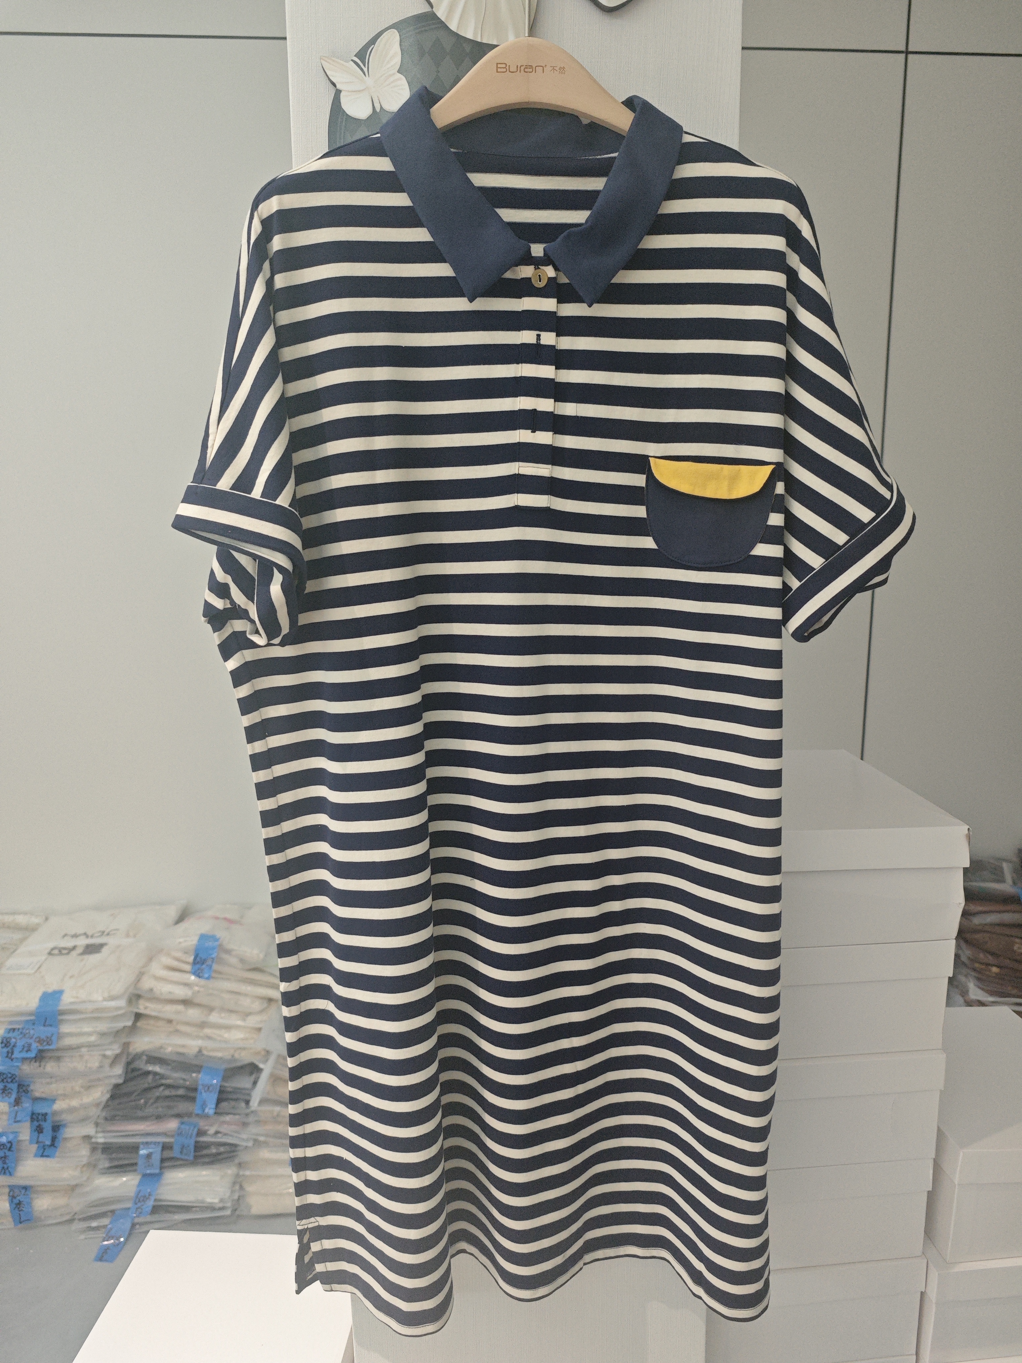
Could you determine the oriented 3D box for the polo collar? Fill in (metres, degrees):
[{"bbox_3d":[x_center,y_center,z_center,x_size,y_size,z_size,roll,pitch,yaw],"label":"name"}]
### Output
[{"bbox_3d":[0.016,-0.394,0.735,0.240,0.175,0.100,-1,10,0],"label":"polo collar"}]

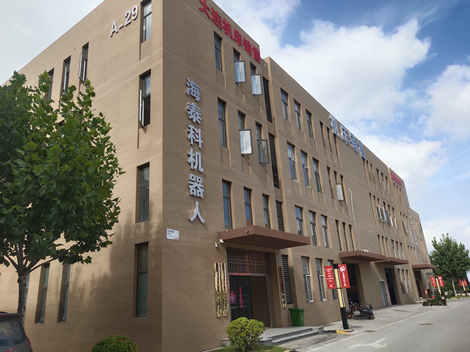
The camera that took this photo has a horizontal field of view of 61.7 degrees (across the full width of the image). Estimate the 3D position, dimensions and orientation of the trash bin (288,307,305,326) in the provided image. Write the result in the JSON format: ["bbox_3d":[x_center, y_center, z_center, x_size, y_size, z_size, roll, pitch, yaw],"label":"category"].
[{"bbox_3d":[3.584,8.216,22.890,0.700,1.000,0.580,-16,-22,32],"label":"trash bin"}]

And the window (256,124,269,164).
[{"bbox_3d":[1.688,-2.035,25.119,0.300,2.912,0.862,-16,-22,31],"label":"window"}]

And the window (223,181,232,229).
[{"bbox_3d":[-0.370,1.499,20.645,0.120,2.518,0.874,-16,-22,32],"label":"window"}]

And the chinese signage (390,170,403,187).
[{"bbox_3d":[24.962,0.550,60.469,0.150,1.075,6.832,-16,-22,31],"label":"chinese signage"}]

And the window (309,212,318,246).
[{"bbox_3d":[5.837,3.923,29.182,0.150,2.542,1.266,-16,-22,31],"label":"window"}]

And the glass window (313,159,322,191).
[{"bbox_3d":[6.490,0.020,30.961,0.180,2.800,1.200,-16,-22,32],"label":"glass window"}]

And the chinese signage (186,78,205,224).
[{"bbox_3d":[-1.828,-1.350,18.394,0.140,7.100,1.050,-16,-22,32],"label":"chinese signage"}]

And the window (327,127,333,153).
[{"bbox_3d":[8.981,-3.337,37.463,0.150,2.576,0.806,-16,-22,31],"label":"window"}]

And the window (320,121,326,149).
[{"bbox_3d":[7.682,-3.543,34.370,0.180,2.400,0.800,-16,-22,32],"label":"window"}]

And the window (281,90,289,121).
[{"bbox_3d":[3.910,-5.447,30.371,0.120,2.369,1.242,-16,-22,32],"label":"window"}]

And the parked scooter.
[{"bbox_3d":[8.401,8.963,26.300,1.800,1.130,0.700,-16,-22,32],"label":"parked scooter"}]

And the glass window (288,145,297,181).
[{"bbox_3d":[4.223,-1.048,28.874,0.120,2.783,1.207,-16,-22,32],"label":"glass window"}]

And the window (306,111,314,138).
[{"bbox_3d":[6.492,-4.425,33.893,0.120,2.346,1.196,-16,-22,32],"label":"window"}]

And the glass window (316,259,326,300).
[{"bbox_3d":[6.100,7.384,27.993,0.150,2.912,1.266,-16,-22,31],"label":"glass window"}]

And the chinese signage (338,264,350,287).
[{"bbox_3d":[5.849,5.367,21.033,0.440,1.232,0.040,-16,-22,31],"label":"chinese signage"}]

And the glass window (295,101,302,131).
[{"bbox_3d":[4.956,-4.625,30.606,0.180,2.450,1.200,-16,-22,32],"label":"glass window"}]

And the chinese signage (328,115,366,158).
[{"bbox_3d":[12.151,-3.941,41.900,0.200,1.978,9.947,-16,-22,32],"label":"chinese signage"}]

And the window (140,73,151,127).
[{"bbox_3d":[-4.064,-3.497,18.034,0.780,2.800,0.200,-16,-22,32],"label":"window"}]

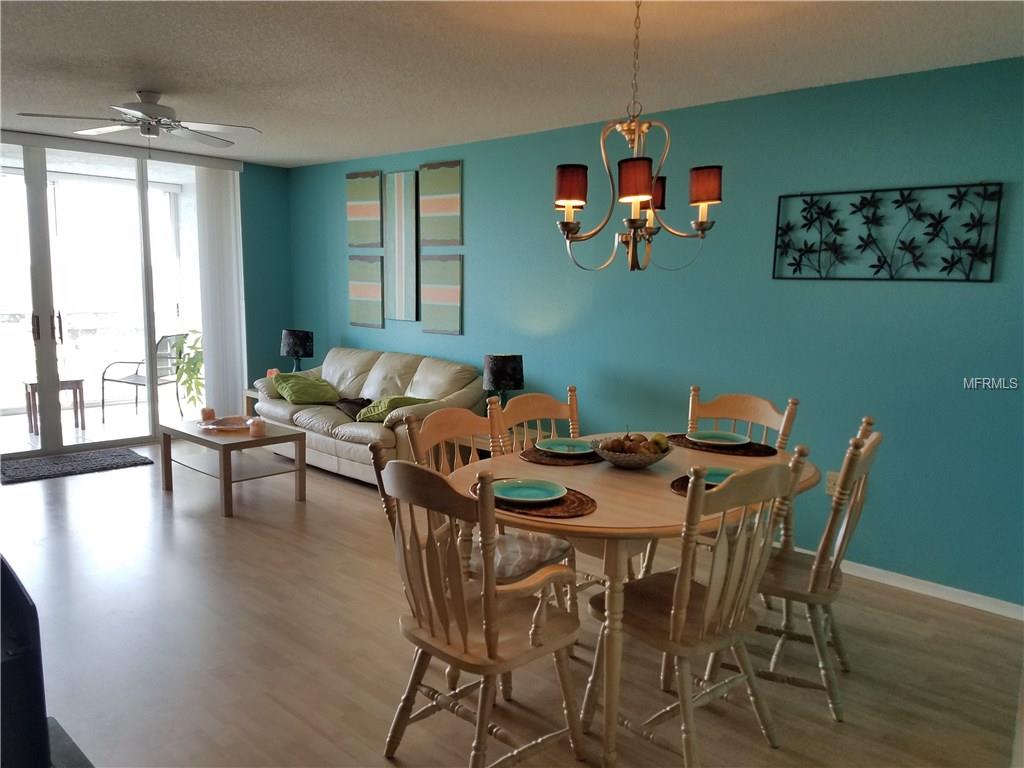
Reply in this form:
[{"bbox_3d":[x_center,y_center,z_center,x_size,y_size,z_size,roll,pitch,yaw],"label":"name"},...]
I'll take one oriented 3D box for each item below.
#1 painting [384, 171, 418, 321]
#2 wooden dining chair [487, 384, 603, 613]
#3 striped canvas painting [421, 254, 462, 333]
[{"bbox_3d":[-0.868,-1.079,6.076,0.376,1.155,0.040,8,10,42],"label":"painting"},{"bbox_3d":[0.262,0.535,3.358,0.510,0.980,0.510,8,11,43],"label":"wooden dining chair"},{"bbox_3d":[-0.529,-0.674,5.810,0.445,0.588,0.038,8,10,42],"label":"striped canvas painting"}]

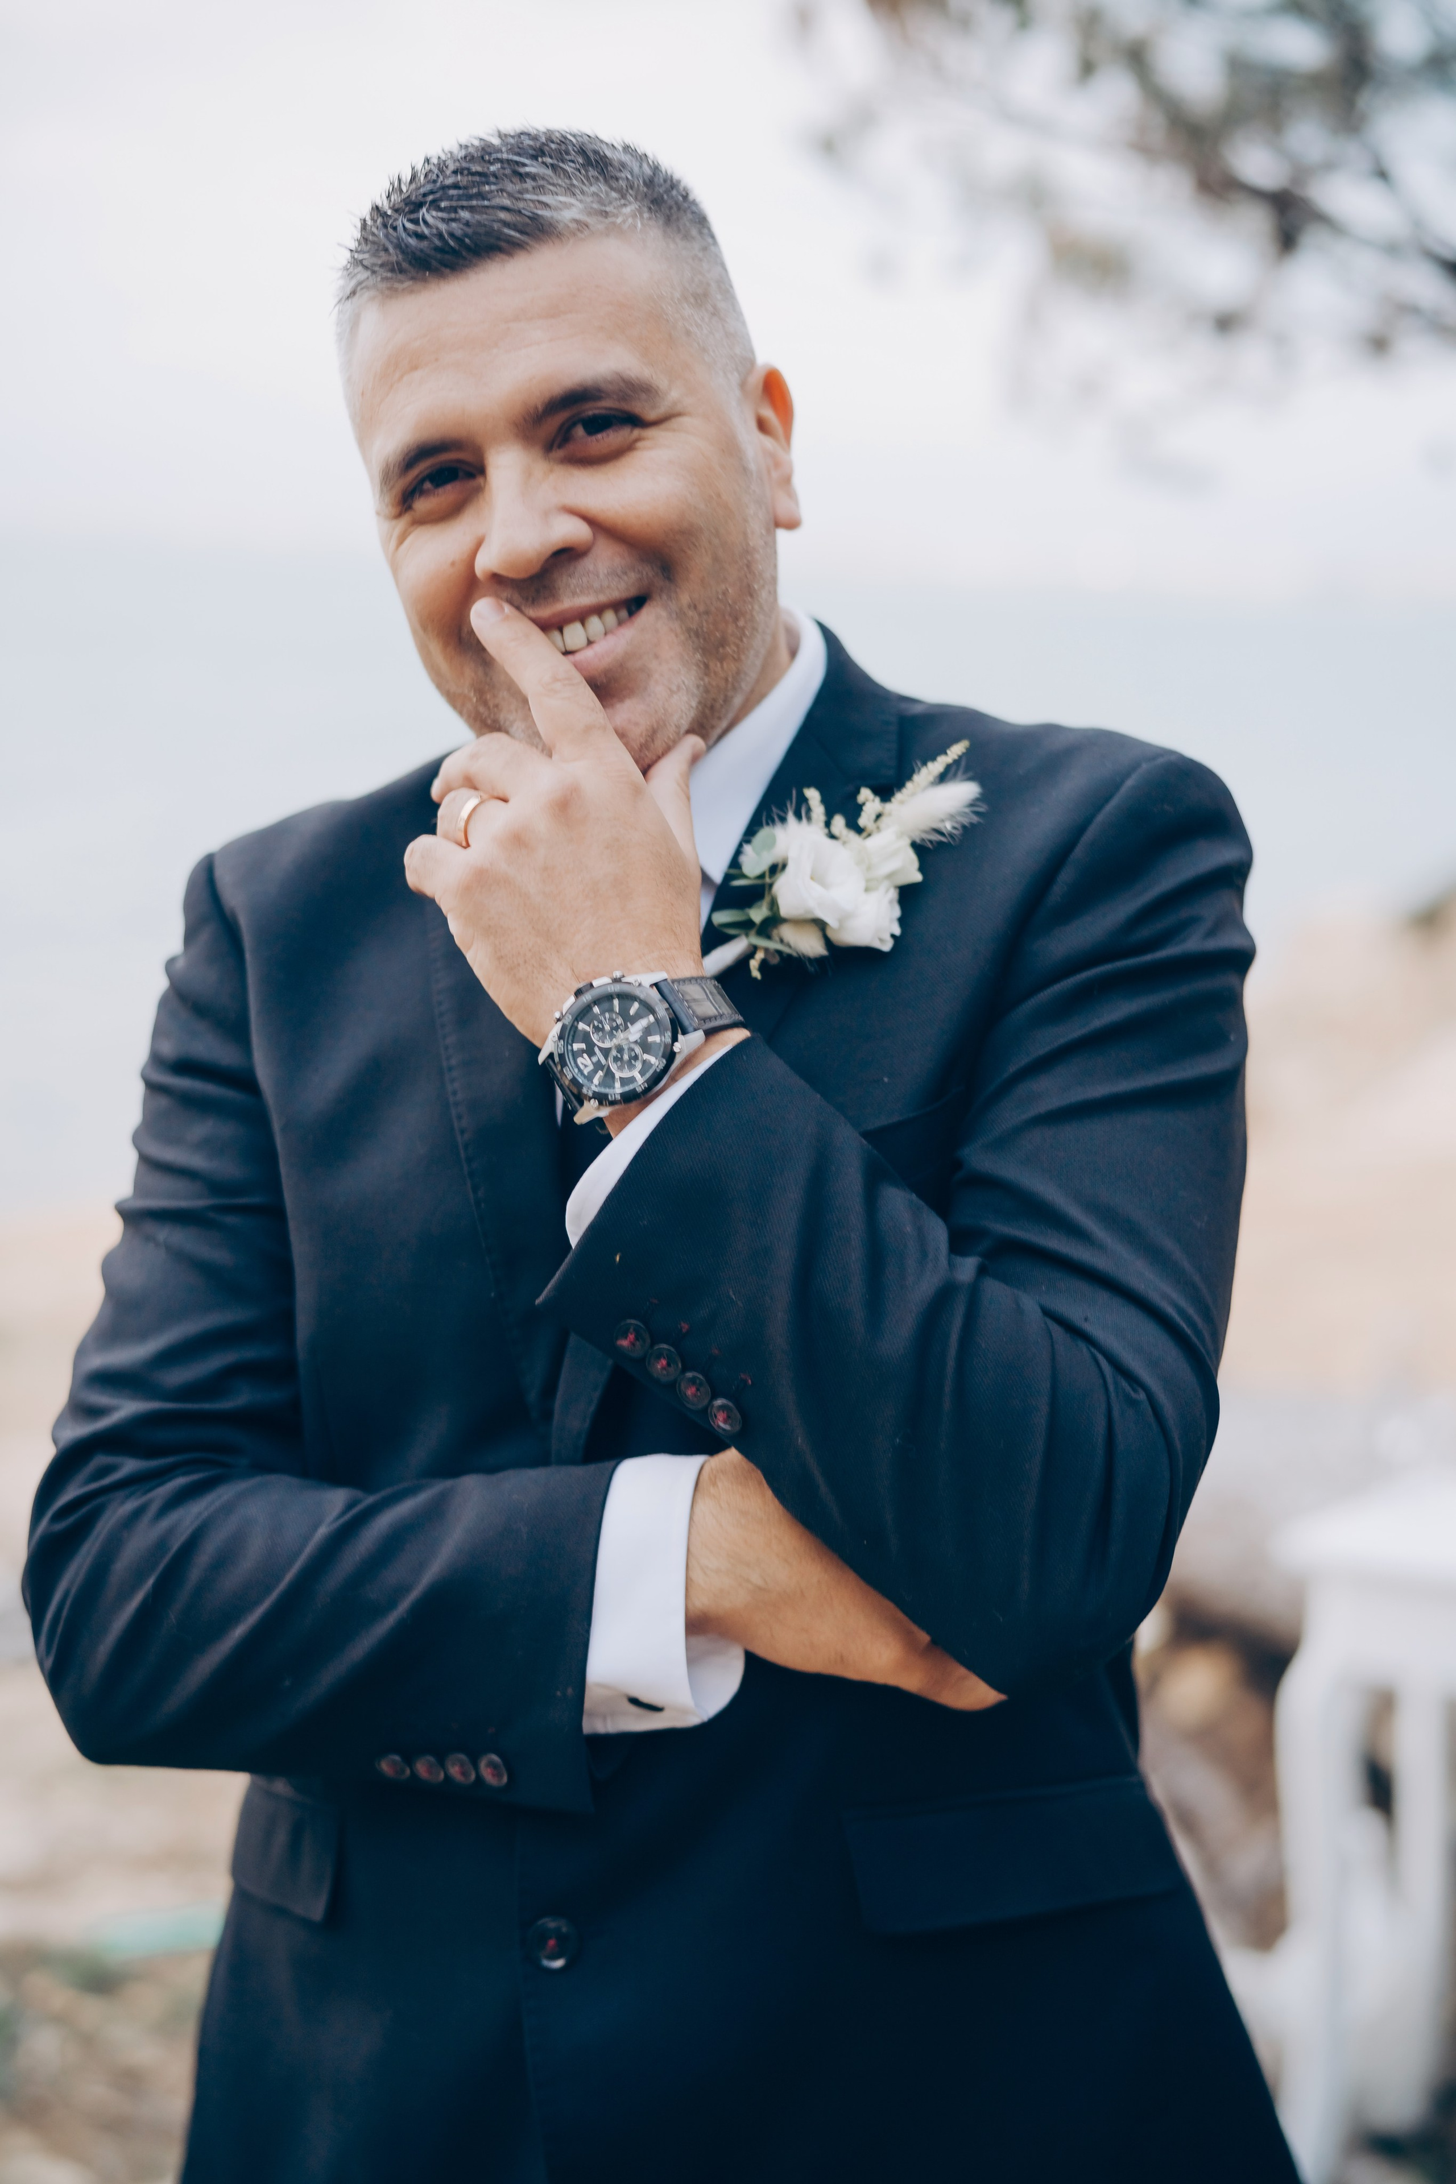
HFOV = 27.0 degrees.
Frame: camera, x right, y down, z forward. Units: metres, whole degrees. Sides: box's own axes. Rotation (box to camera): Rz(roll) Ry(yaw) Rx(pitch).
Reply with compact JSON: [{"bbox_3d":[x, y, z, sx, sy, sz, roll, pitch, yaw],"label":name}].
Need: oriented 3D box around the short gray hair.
[{"bbox_3d":[-0.077,-0.325,1.250,0.165,0.140,0.195,-15,2,25],"label":"short gray hair"}]

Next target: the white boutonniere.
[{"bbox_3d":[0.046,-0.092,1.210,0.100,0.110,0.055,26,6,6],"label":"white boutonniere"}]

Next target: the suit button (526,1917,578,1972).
[{"bbox_3d":[-0.071,0.343,1.220,0.021,0.021,0.005,7,10,22],"label":"suit button"}]

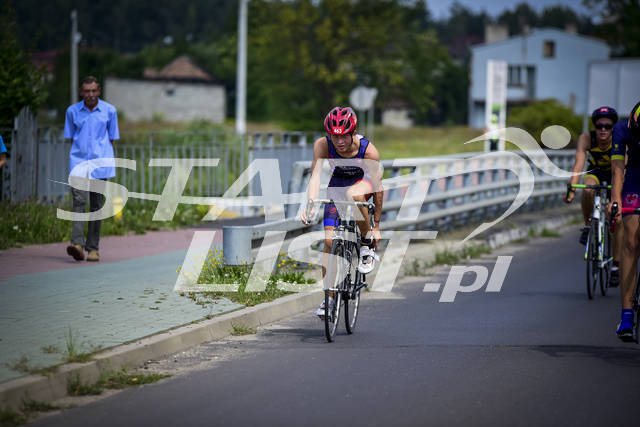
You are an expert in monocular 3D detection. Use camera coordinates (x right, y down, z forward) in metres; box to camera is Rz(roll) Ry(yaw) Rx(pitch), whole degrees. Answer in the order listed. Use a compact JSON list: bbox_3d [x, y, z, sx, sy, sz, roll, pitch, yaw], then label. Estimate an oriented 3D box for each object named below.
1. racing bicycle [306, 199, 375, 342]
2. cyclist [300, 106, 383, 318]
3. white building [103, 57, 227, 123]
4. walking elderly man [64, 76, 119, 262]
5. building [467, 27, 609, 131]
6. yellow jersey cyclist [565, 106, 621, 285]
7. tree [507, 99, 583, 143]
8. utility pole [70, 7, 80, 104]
[{"bbox_3d":[0.150,0.347,23.600,0.440,0.970,1.660,3,2,8],"label":"racing bicycle"},{"bbox_3d":[0.143,-0.007,23.650,0.500,1.400,0.950,2,2,8],"label":"cyclist"},{"bbox_3d":[-9.819,-7.912,226.000,7.600,4.300,6.500,0,1,-2],"label":"white building"},{"bbox_3d":[-2.095,-0.400,32.600,0.490,1.700,0.480,2,1,6],"label":"walking elderly man"},{"bbox_3d":[14.800,-9.000,240.000,9.500,6.800,10.000,1,1,3],"label":"building"},{"bbox_3d":[2.310,-0.141,29.500,0.520,1.480,0.950,2,2,9],"label":"yellow jersey cyclist"},{"bbox_3d":[10.417,-4.246,165.000,3.500,2.200,3.300,1,1,0],"label":"tree"},{"bbox_3d":[-15.708,-9.361,228.000,0.360,7.400,0.330,0,1,-2],"label":"utility pole"}]

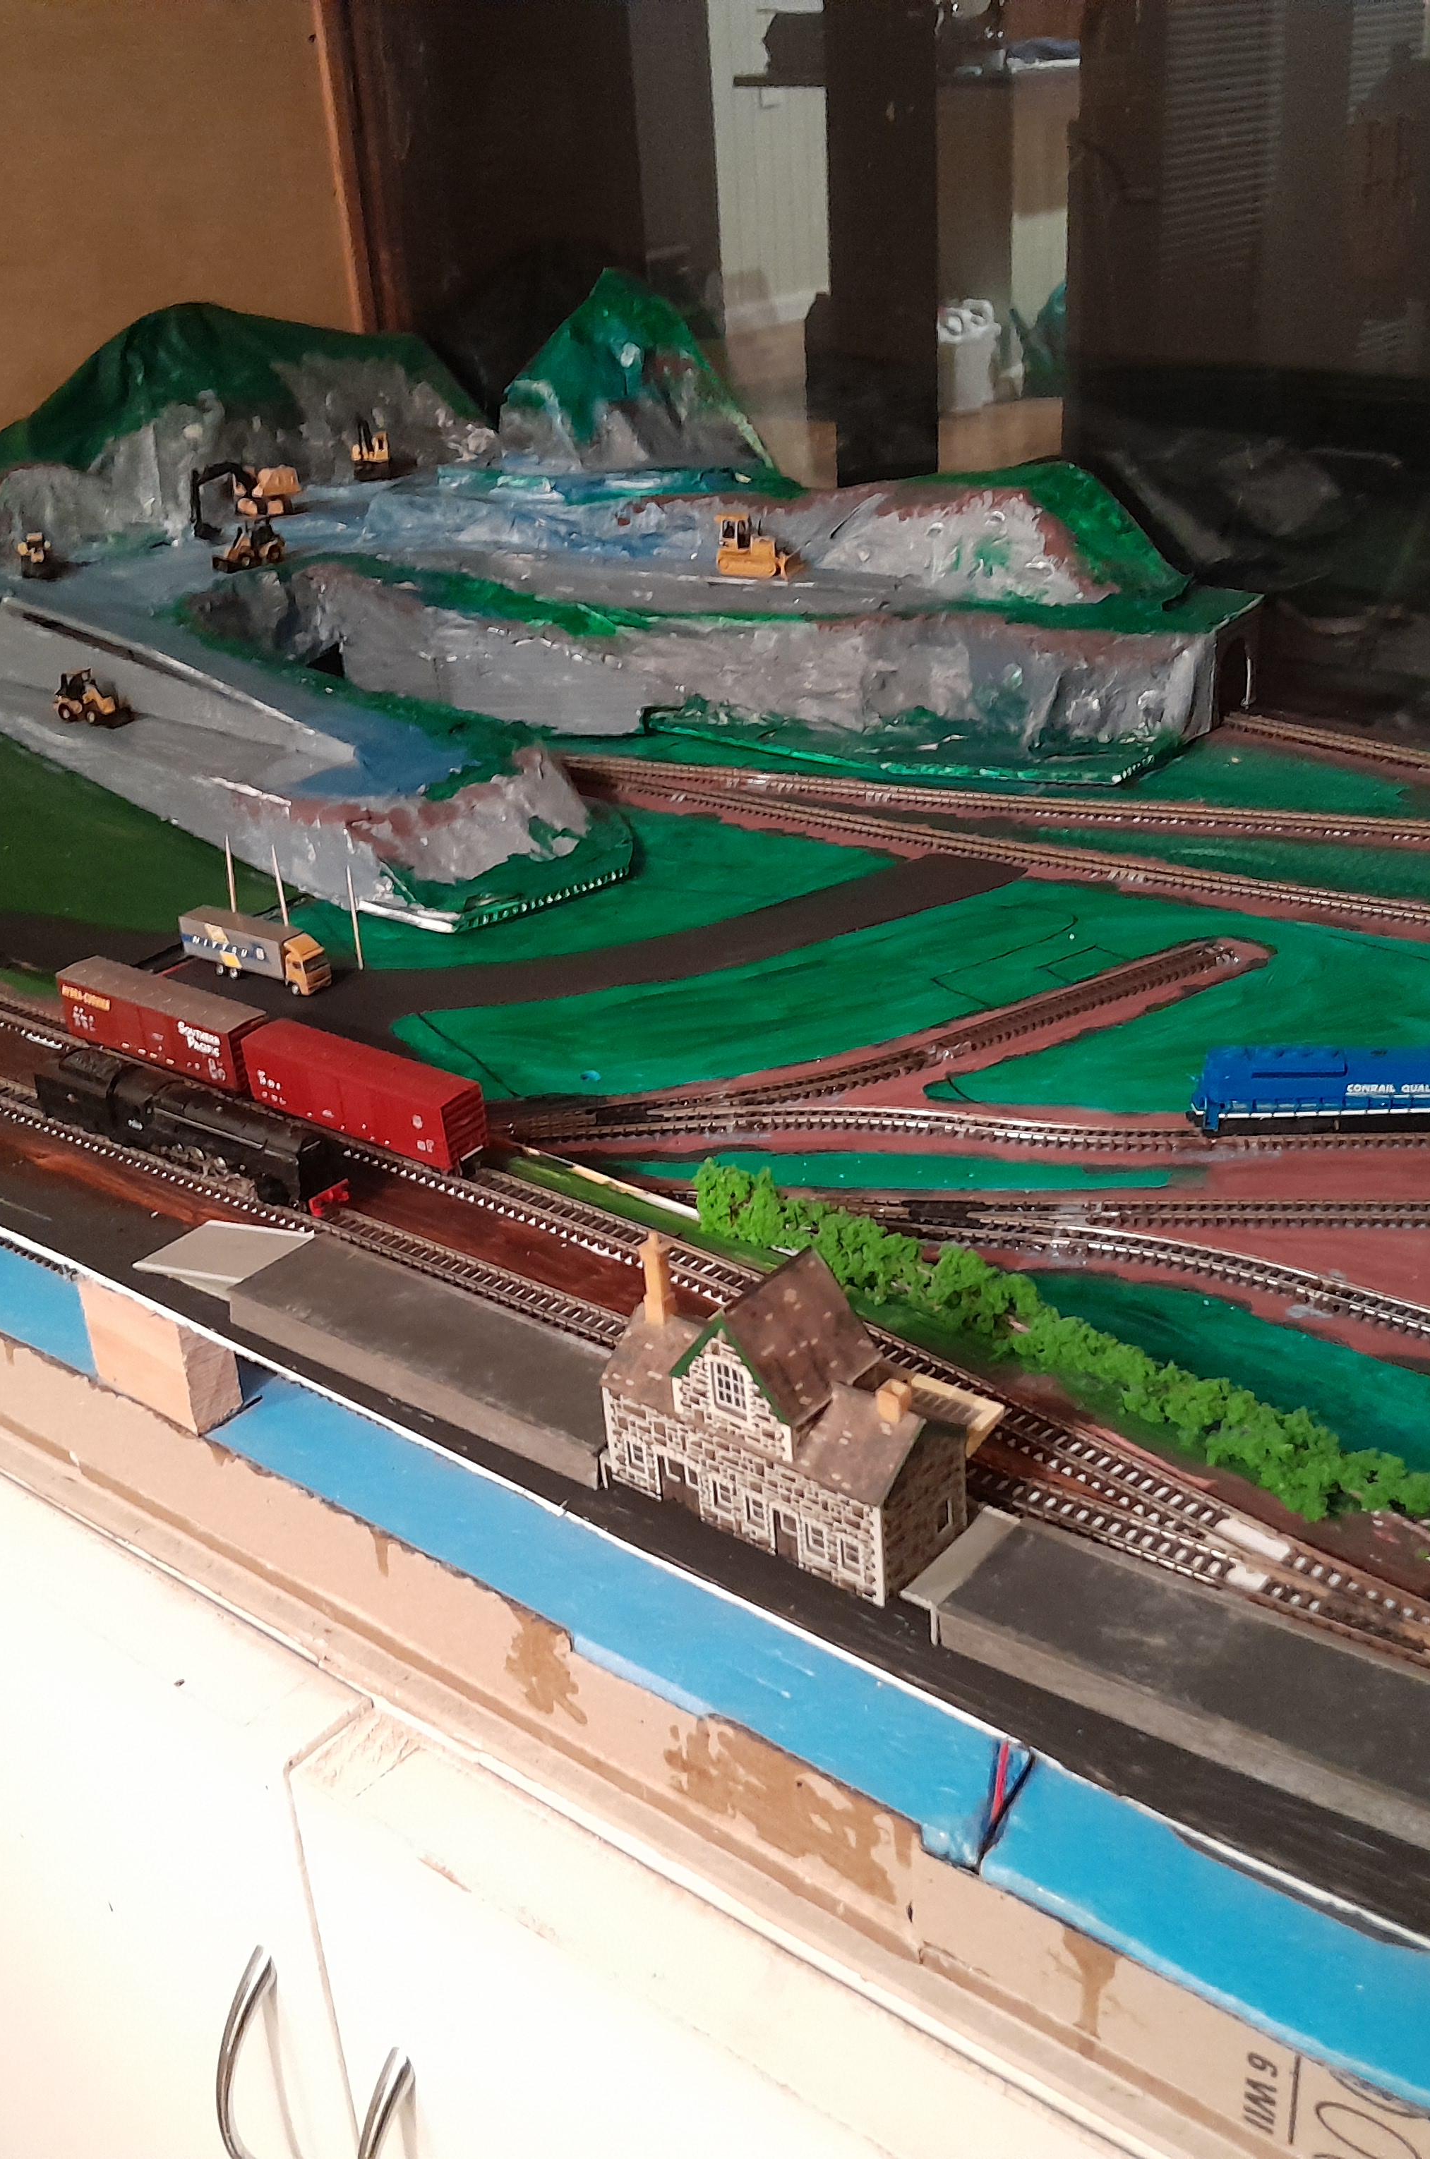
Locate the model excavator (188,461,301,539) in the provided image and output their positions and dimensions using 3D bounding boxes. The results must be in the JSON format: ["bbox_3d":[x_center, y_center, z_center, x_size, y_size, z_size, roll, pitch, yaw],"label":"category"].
[{"bbox_3d":[-0.319,-0.399,1.459,0.032,0.044,0.085,13,31,30],"label":"model excavator"}]

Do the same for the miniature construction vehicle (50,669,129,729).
[{"bbox_3d":[-0.342,-0.211,1.188,0.042,0.027,0.018,8,26,31],"label":"miniature construction vehicle"}]

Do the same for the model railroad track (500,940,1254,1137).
[{"bbox_3d":[0.075,-0.013,0.813,0.319,0.005,0.045,-14,28,-20],"label":"model railroad track"}]

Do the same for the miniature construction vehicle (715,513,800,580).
[{"bbox_3d":[0.027,-0.313,1.263,0.046,0.033,0.033,9,29,24],"label":"miniature construction vehicle"}]

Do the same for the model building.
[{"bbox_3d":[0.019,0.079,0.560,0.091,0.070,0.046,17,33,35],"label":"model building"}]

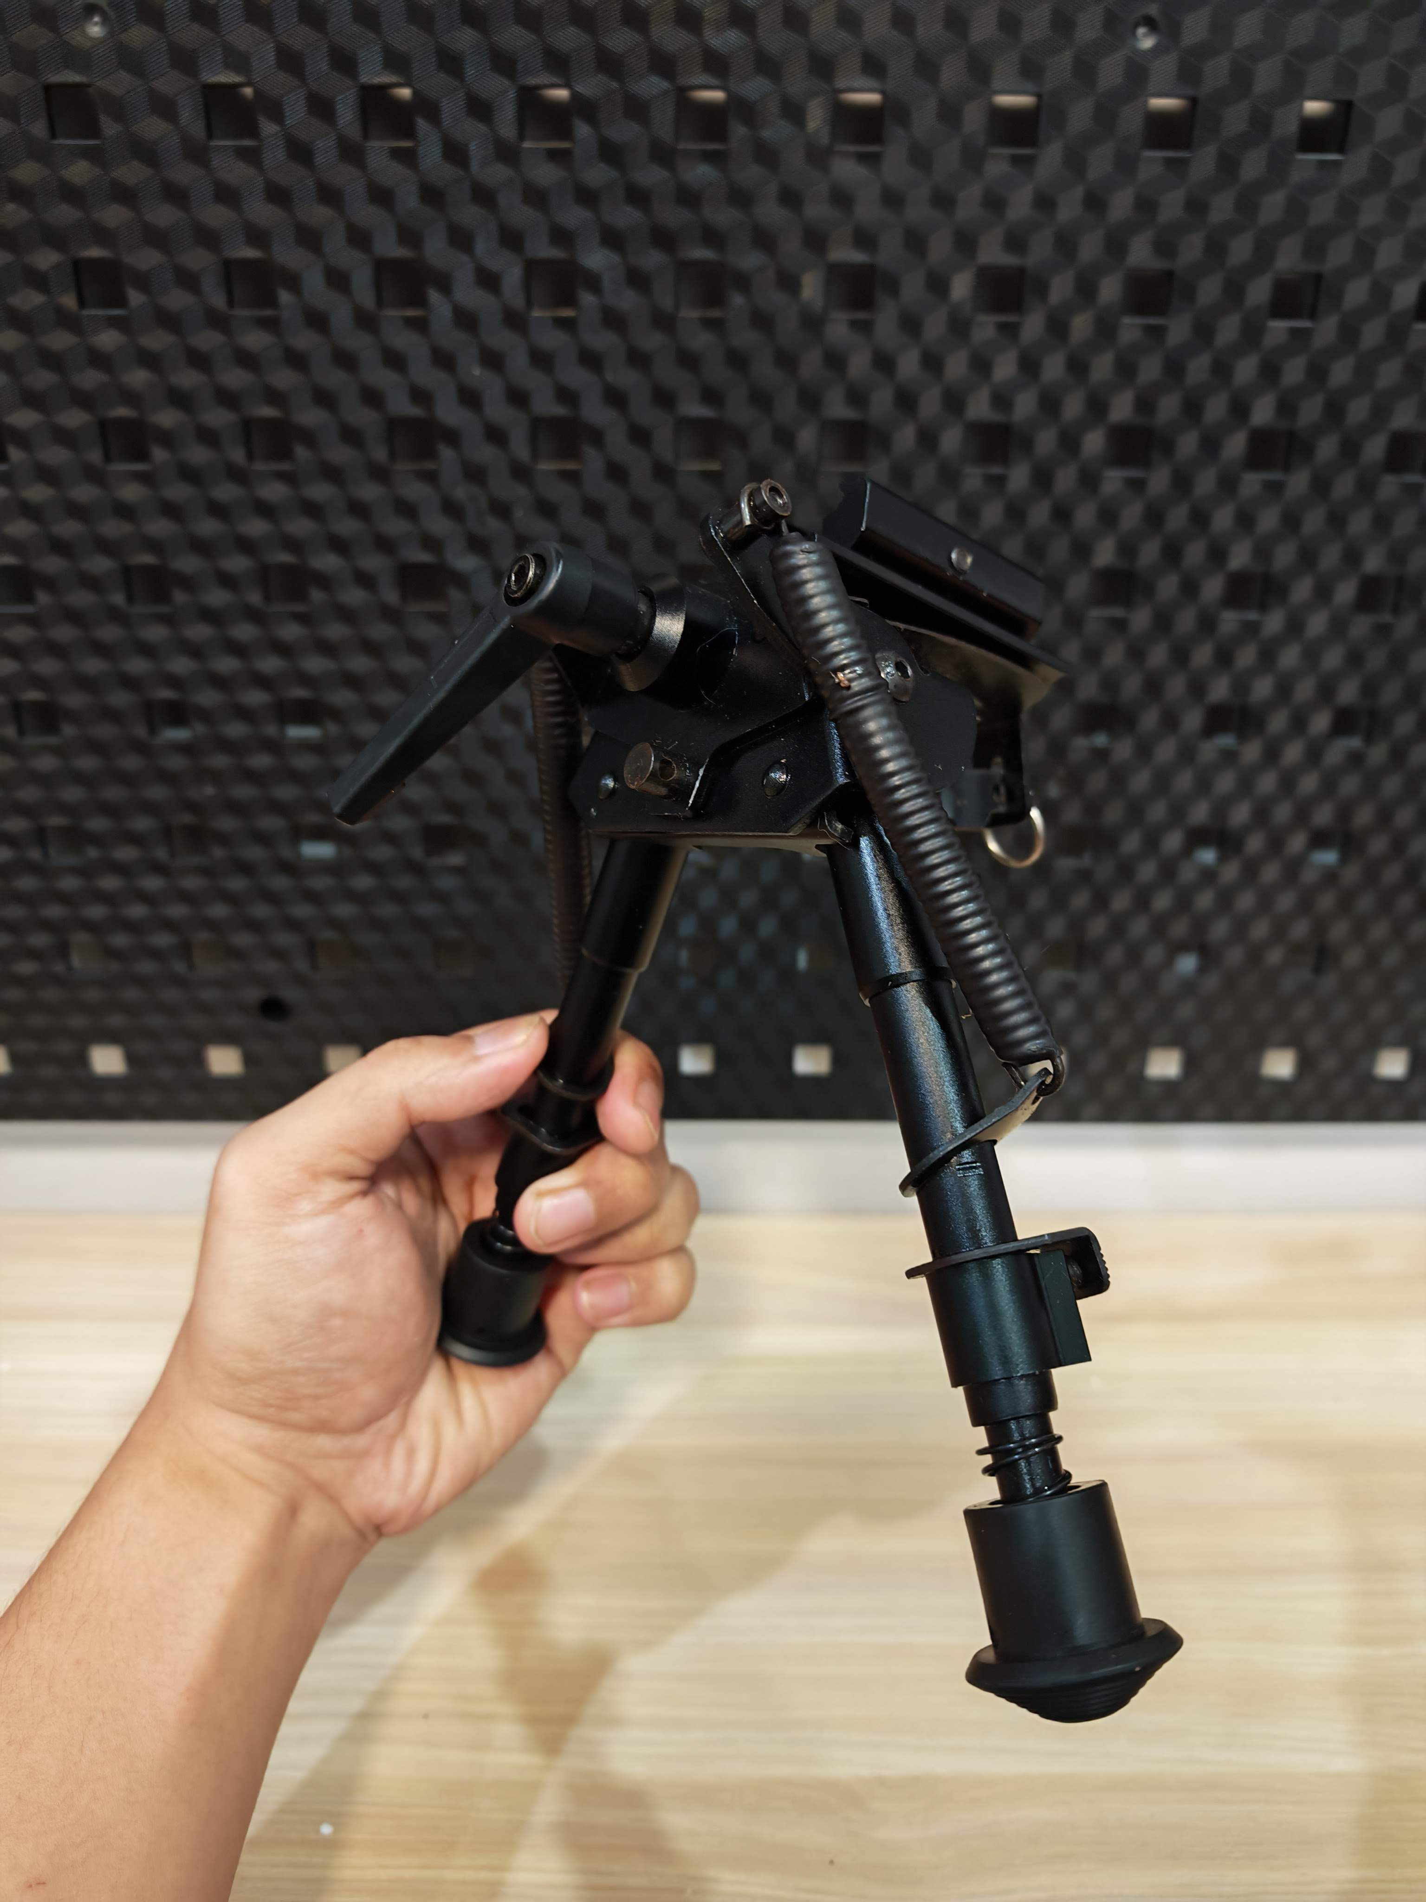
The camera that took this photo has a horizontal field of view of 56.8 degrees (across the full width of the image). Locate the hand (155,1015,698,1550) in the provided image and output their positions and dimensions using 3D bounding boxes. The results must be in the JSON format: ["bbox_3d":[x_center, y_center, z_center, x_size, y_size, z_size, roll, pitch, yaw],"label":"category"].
[{"bbox_3d":[-0.063,0.070,0.302,0.102,0.122,0.085,31,-13,-12],"label":"hand"}]

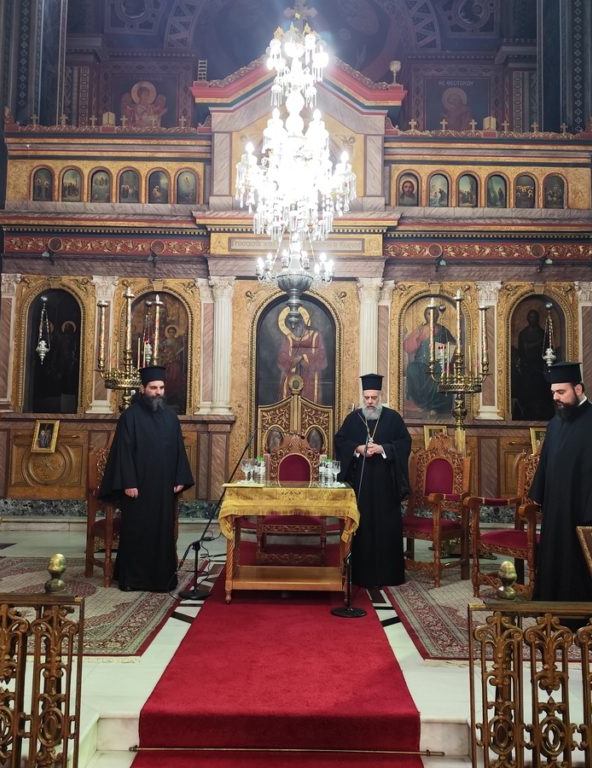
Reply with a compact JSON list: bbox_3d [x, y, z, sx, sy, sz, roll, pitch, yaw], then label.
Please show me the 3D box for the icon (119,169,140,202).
[{"bbox_3d":[-2.326,-2.773,9.505,0.298,0.486,0.050,1,-4,0],"label":"icon"}]

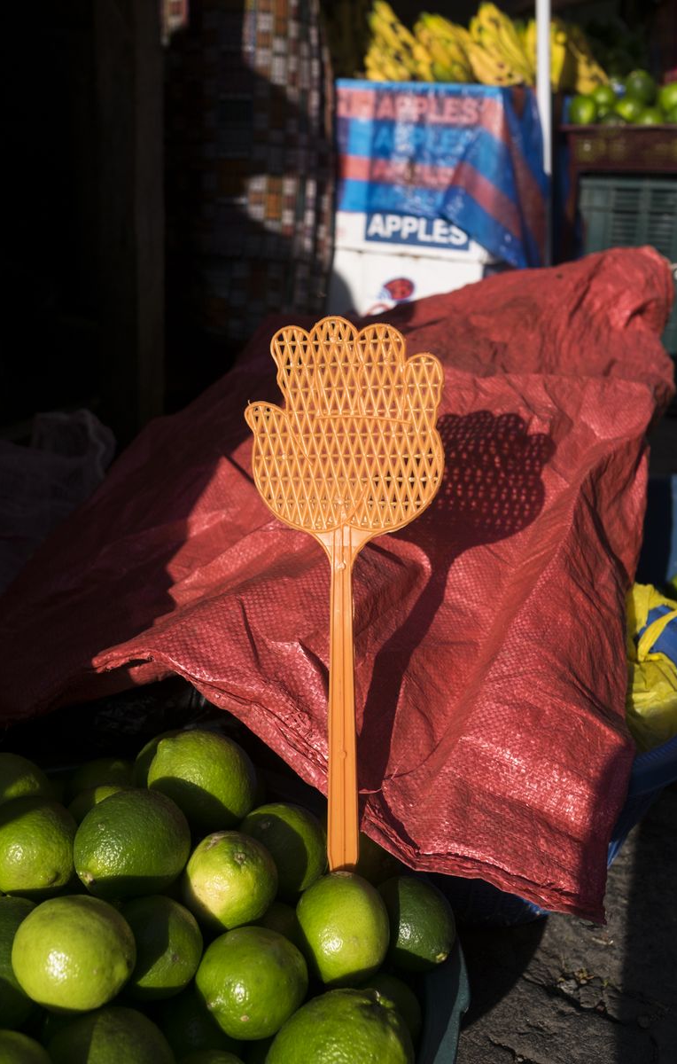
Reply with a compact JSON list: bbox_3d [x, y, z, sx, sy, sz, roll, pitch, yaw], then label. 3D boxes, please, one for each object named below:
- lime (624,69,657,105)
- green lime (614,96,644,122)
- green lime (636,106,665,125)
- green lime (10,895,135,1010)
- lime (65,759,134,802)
[{"bbox_3d":[0.576,-0.847,1.970,0.062,0.062,0.062,0,27,0],"label":"lime"},{"bbox_3d":[0.538,-0.780,1.910,0.053,0.050,0.052,0,27,0],"label":"green lime"},{"bbox_3d":[0.654,-0.859,2.163,0.061,0.060,0.060,0,24,0],"label":"green lime"},{"bbox_3d":[-0.140,0.223,0.546,0.065,0.063,0.063,0,24,0],"label":"green lime"},{"bbox_3d":[-0.148,0.167,0.655,0.049,0.049,0.049,0,27,0],"label":"lime"}]

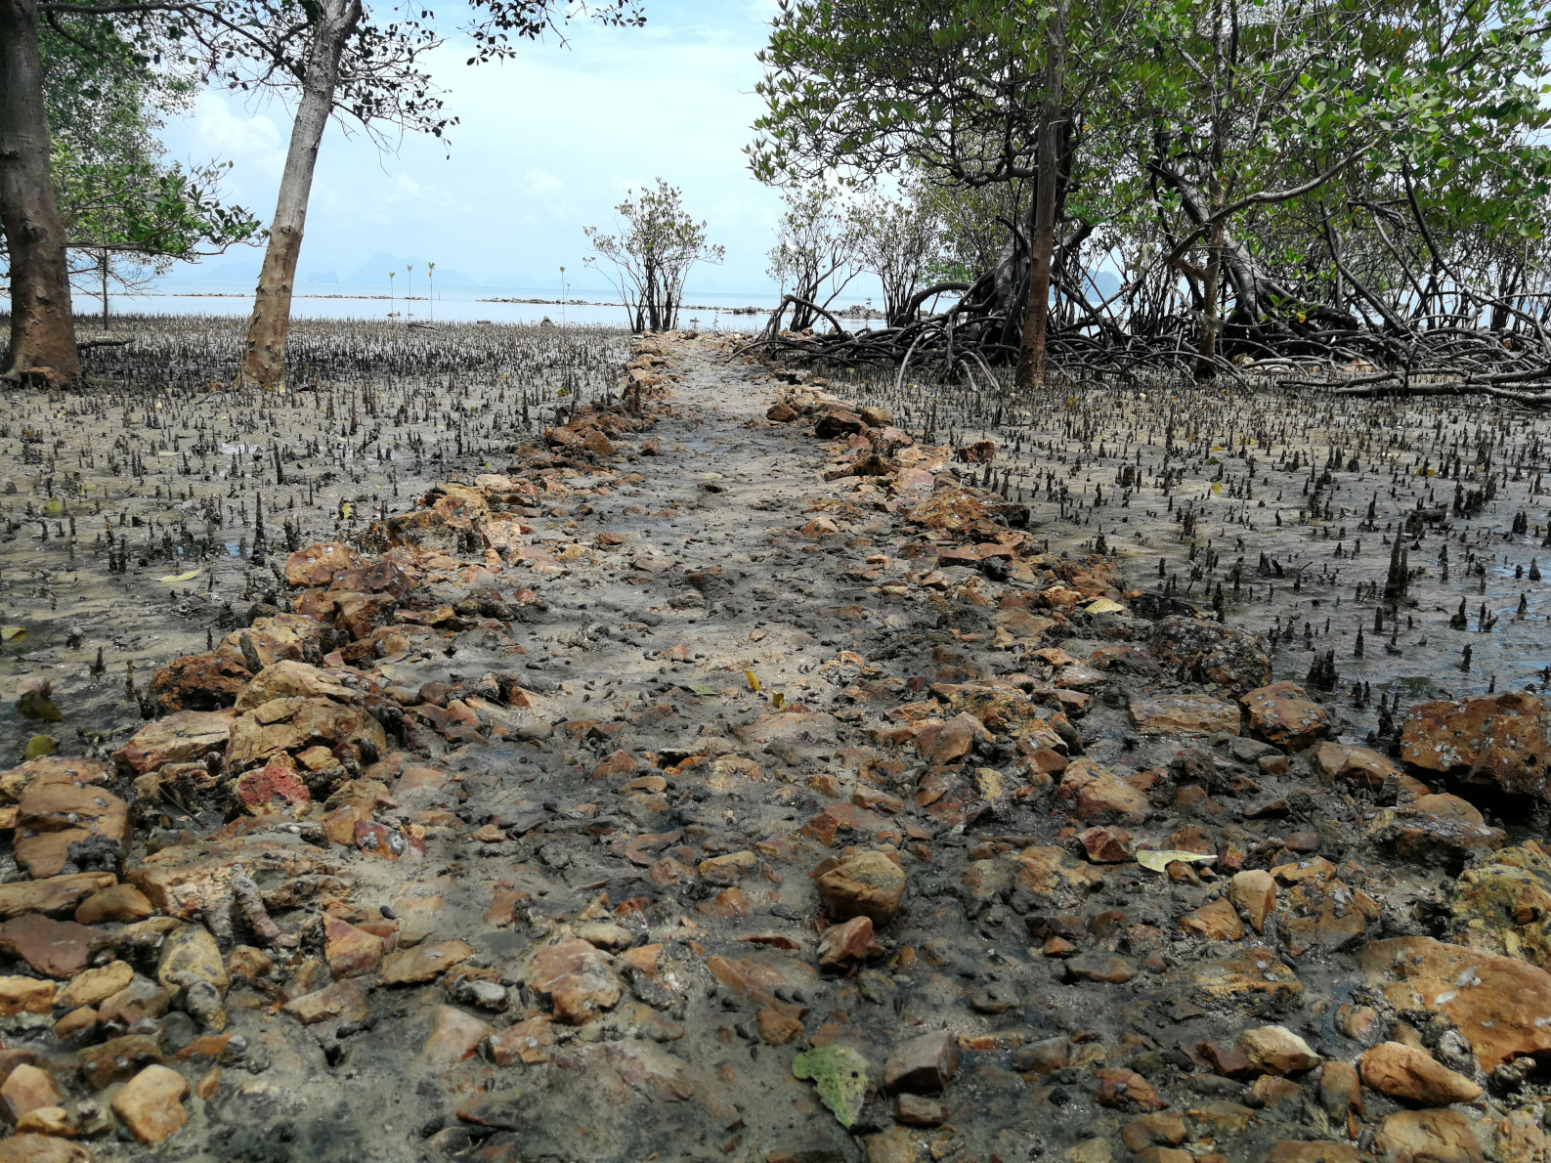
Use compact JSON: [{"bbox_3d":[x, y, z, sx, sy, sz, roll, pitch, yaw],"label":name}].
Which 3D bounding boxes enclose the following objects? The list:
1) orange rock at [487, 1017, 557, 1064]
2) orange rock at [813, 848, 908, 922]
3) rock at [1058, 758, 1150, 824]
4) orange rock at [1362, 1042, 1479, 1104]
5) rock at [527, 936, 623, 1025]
[{"bbox_3d":[-0.287,0.519,1.369,0.075,0.042,0.049,-2,14,-15],"label":"orange rock"},{"bbox_3d":[0.132,0.480,1.911,0.146,0.091,0.112,2,13,5],"label":"orange rock"},{"bbox_3d":[0.553,0.353,2.037,0.148,0.093,0.096,6,14,19],"label":"rock"},{"bbox_3d":[0.715,0.546,1.345,0.119,0.046,0.060,5,14,16],"label":"orange rock"},{"bbox_3d":[-0.279,0.551,1.677,0.130,0.081,0.140,-1,14,-10],"label":"rock"}]

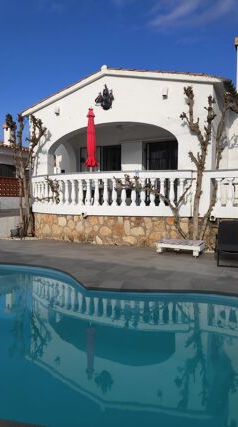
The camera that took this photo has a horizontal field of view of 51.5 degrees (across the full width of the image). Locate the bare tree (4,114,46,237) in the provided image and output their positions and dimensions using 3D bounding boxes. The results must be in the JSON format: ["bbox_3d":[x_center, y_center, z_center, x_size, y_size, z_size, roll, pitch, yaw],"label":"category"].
[{"bbox_3d":[-2.989,-1.185,7.820,1.250,3.766,1.100,0,2,0],"label":"bare tree"}]

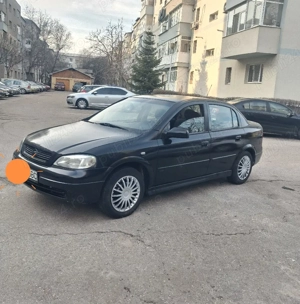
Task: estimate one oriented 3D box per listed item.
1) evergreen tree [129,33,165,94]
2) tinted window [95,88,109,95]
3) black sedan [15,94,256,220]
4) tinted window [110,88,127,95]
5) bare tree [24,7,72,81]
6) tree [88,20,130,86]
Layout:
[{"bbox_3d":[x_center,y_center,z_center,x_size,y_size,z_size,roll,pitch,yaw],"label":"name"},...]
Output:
[{"bbox_3d":[-0.283,-8.043,30.010,3.130,6.910,3.130,4,11,0],"label":"evergreen tree"},{"bbox_3d":[-3.125,-3.910,20.100,0.930,0.410,0.080,2,11,-8],"label":"tinted window"},{"bbox_3d":[0.141,-0.169,4.977,4.260,1.430,1.740,-7,15,-42],"label":"black sedan"},{"bbox_3d":[-2.050,-3.949,20.300,1.060,0.410,0.080,2,11,-8],"label":"tinted window"},{"bbox_3d":[-17.508,-17.597,53.819,7.910,14.020,7.910,4,11,0],"label":"bare tree"},{"bbox_3d":[-5.799,-13.128,44.363,5.710,10.500,5.710,4,11,0],"label":"tree"}]

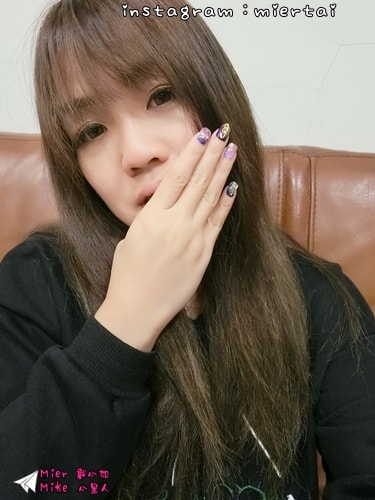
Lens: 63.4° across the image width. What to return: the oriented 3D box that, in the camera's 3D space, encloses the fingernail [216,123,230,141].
[{"bbox_3d":[0.034,-0.109,0.281,0.010,0.015,0.004,24,-11,-14],"label":"fingernail"}]

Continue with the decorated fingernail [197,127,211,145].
[{"bbox_3d":[0.016,-0.104,0.277,0.010,0.015,0.004,23,-11,-8],"label":"decorated fingernail"}]

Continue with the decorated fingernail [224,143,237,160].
[{"bbox_3d":[0.041,-0.092,0.282,0.010,0.014,0.004,21,-11,-12],"label":"decorated fingernail"}]

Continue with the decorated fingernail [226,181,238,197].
[{"bbox_3d":[0.042,-0.057,0.282,0.009,0.014,0.004,23,-11,-15],"label":"decorated fingernail"}]

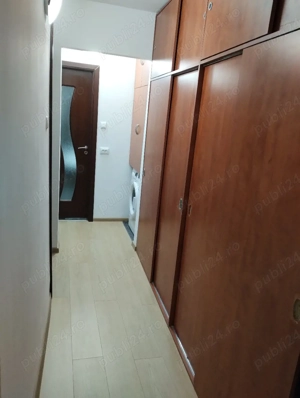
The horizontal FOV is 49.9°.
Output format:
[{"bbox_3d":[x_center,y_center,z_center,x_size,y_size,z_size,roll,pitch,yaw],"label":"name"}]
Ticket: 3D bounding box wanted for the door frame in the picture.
[{"bbox_3d":[-1.135,-0.713,4.354,0.800,2.111,0.080,1,15,-14],"label":"door frame"}]

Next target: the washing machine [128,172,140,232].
[{"bbox_3d":[0.053,0.059,4.314,0.520,0.850,0.600,1,15,-14],"label":"washing machine"}]

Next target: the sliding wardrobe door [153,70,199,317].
[{"bbox_3d":[0.203,-0.024,2.590,0.040,1.845,0.578,1,15,-14],"label":"sliding wardrobe door"}]

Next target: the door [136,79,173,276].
[{"bbox_3d":[0.028,-0.192,3.165,0.040,1.854,0.699,1,15,-14],"label":"door"}]

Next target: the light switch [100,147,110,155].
[{"bbox_3d":[-0.621,-0.665,4.454,0.120,0.094,0.020,1,15,-14],"label":"light switch"}]

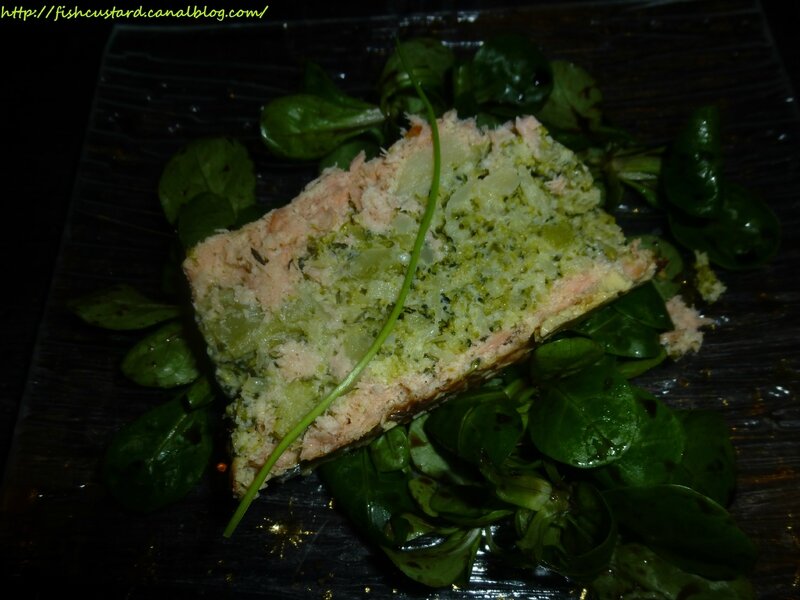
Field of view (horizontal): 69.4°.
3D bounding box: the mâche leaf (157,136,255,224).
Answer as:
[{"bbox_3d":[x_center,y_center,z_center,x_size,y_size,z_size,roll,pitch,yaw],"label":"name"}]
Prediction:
[{"bbox_3d":[-0.077,-0.047,0.230,0.040,0.013,0.046,-24,67,-9],"label":"mâche leaf"}]

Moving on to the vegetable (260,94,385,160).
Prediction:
[{"bbox_3d":[-0.032,-0.073,0.240,0.051,0.014,0.034,-7,66,-1],"label":"vegetable"}]

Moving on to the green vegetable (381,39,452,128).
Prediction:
[{"bbox_3d":[0.007,-0.094,0.246,0.030,0.015,0.049,7,66,5],"label":"green vegetable"}]

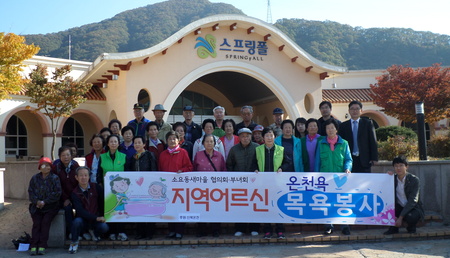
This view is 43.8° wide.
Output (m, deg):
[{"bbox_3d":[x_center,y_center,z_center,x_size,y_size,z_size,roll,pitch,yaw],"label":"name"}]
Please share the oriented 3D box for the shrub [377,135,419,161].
[{"bbox_3d":[3.342,0.370,10.900,0.920,0.540,0.800,-2,-2,17],"label":"shrub"}]

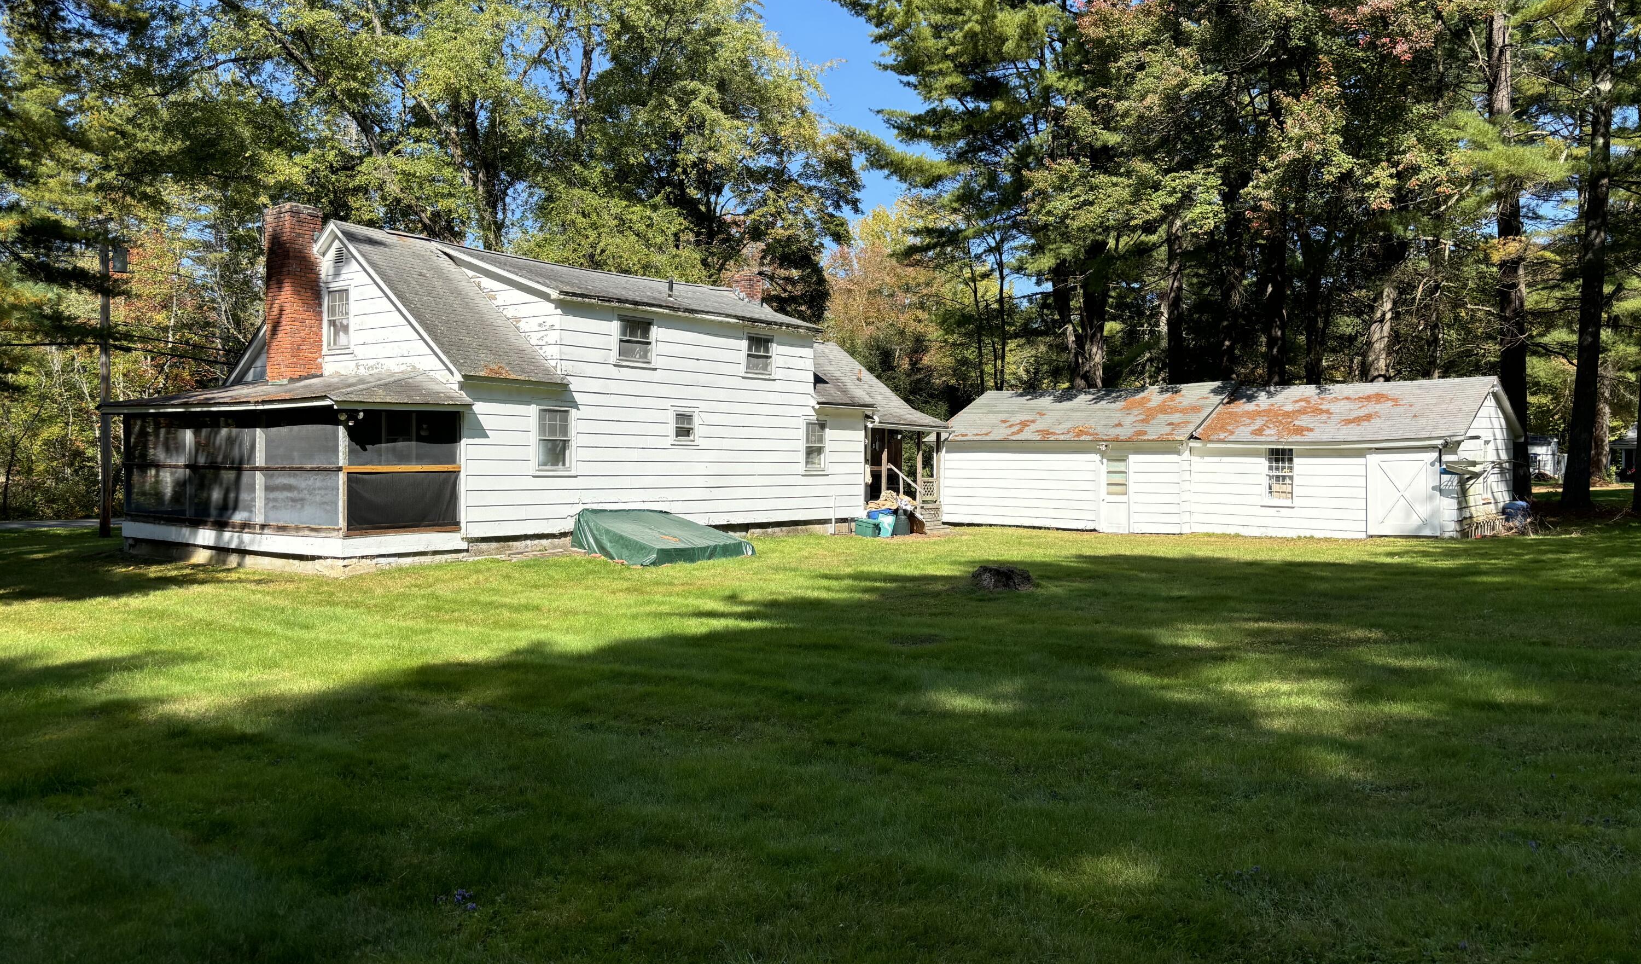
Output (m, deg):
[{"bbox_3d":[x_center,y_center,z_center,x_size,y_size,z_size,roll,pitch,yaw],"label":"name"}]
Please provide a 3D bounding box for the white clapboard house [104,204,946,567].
[{"bbox_3d":[-4.861,-1.927,27.535,8.080,6.320,17.780,1,1,37],"label":"white clapboard house"}]

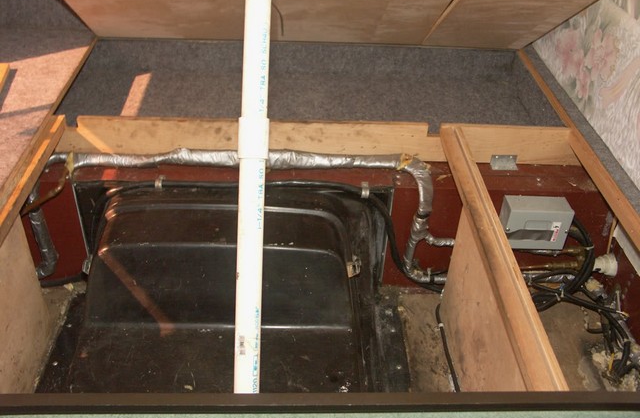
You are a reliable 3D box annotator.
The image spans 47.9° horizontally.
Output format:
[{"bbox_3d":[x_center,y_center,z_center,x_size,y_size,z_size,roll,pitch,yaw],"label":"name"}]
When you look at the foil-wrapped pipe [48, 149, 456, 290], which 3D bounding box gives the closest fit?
[{"bbox_3d":[-0.170,0.031,1.929,1.061,0.352,0.183,1,34,-3],"label":"foil-wrapped pipe"}]

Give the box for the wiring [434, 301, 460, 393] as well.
[{"bbox_3d":[0.323,0.347,1.849,0.026,0.019,0.322,1,34,-3],"label":"wiring"}]

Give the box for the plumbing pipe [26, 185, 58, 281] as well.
[{"bbox_3d":[-0.718,0.074,1.847,0.074,0.318,0.070,1,34,-3],"label":"plumbing pipe"}]

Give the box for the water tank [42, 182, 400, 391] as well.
[{"bbox_3d":[-0.215,0.235,1.687,0.857,0.341,0.548,1,34,-3],"label":"water tank"}]

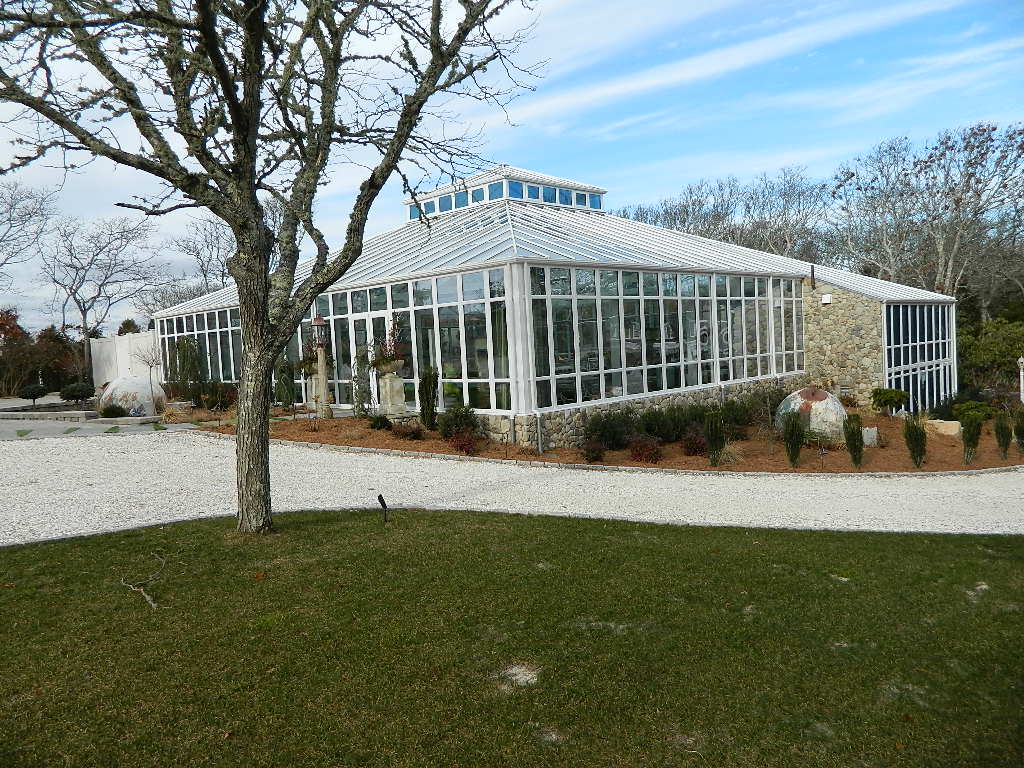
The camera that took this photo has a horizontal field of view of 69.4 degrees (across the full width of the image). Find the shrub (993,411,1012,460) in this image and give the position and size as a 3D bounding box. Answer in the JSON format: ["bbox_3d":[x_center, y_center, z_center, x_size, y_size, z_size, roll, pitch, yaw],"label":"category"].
[{"bbox_3d":[7.959,0.836,12.000,0.300,0.820,0.300,-1,4,34],"label":"shrub"}]

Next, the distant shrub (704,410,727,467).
[{"bbox_3d":[3.220,0.862,11.700,0.350,0.890,0.350,-2,3,15],"label":"distant shrub"}]

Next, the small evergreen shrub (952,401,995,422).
[{"bbox_3d":[11.233,0.669,18.000,0.950,0.560,0.900,-1,4,32],"label":"small evergreen shrub"}]

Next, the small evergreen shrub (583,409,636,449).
[{"bbox_3d":[1.872,0.845,14.200,1.020,0.780,0.950,-3,3,7],"label":"small evergreen shrub"}]

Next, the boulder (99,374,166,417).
[{"bbox_3d":[-8.827,0.267,17.200,1.450,0.970,1.400,-5,4,-27],"label":"boulder"}]

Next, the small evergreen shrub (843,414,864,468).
[{"bbox_3d":[5.357,0.902,11.600,0.310,0.850,0.310,-1,4,25],"label":"small evergreen shrub"}]

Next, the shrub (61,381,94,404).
[{"bbox_3d":[-13.220,0.259,22.500,1.030,0.740,1.000,-5,4,-30],"label":"shrub"}]

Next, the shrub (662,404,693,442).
[{"bbox_3d":[3.357,0.801,15.000,0.650,0.770,0.650,-2,3,12],"label":"shrub"}]

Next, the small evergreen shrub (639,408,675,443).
[{"bbox_3d":[2.931,0.842,15.000,0.720,0.700,0.700,-2,3,11],"label":"small evergreen shrub"}]

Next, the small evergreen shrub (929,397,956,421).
[{"bbox_3d":[11.352,0.646,19.500,0.800,0.660,0.750,-1,4,30],"label":"small evergreen shrub"}]

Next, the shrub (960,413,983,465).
[{"bbox_3d":[7.270,0.862,11.700,0.310,0.830,0.310,-1,4,32],"label":"shrub"}]

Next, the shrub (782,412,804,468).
[{"bbox_3d":[4.340,0.871,11.400,0.350,0.870,0.350,-2,3,21],"label":"shrub"}]

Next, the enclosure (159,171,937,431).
[{"bbox_3d":[1.456,-3.588,26.089,20.200,8.350,20.200,0,4,44],"label":"enclosure"}]

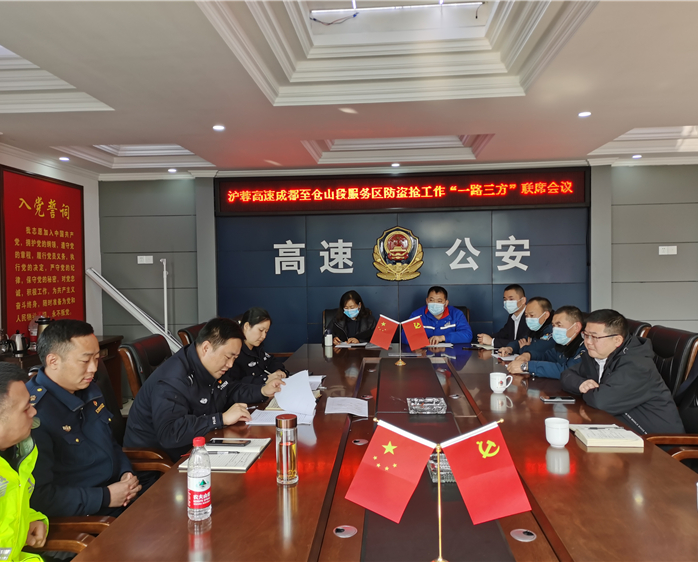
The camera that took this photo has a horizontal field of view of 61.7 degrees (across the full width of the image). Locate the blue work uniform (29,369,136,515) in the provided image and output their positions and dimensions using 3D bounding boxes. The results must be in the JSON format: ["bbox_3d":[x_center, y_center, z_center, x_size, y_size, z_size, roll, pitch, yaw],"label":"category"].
[{"bbox_3d":[-0.895,0.588,1.998,0.330,0.590,0.480,-1,2,12],"label":"blue work uniform"}]

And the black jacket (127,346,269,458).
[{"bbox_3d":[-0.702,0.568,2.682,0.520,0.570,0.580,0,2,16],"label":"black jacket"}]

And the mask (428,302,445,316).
[{"bbox_3d":[0.751,0.244,5.017,0.150,0.120,0.085,-1,1,11],"label":"mask"}]

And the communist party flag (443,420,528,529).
[{"bbox_3d":[0.320,0.453,1.362,0.142,0.212,0.020,-22,1,9],"label":"communist party flag"}]

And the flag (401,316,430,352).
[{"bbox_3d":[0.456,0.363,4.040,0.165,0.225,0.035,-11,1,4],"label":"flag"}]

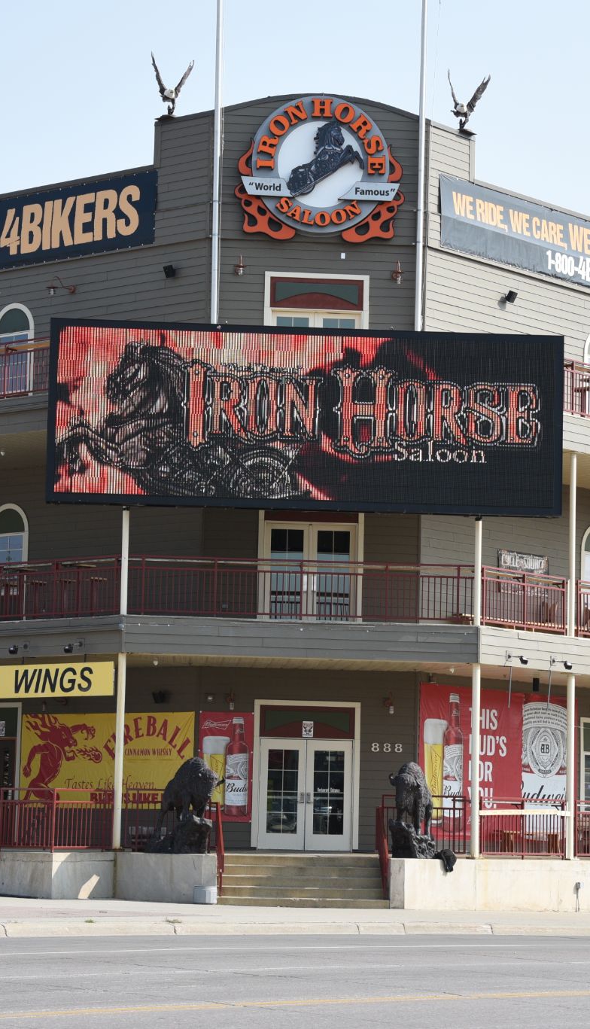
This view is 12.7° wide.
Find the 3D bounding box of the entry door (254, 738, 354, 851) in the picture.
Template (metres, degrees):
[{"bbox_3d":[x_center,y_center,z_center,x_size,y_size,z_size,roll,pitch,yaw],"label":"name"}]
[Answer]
[{"bbox_3d":[0.211,5.434,51.501,1.840,2.120,0.100,2,-7,-5],"label":"entry door"}]

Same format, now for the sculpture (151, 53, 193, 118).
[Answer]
[{"bbox_3d":[-2.491,-8.700,53.883,0.860,1.310,0.600,3,-7,-12],"label":"sculpture"}]

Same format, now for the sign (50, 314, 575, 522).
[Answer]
[{"bbox_3d":[0.243,-1.754,48.687,9.461,3.384,0.450,2,-7,-5],"label":"sign"}]

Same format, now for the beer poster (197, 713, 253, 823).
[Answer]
[{"bbox_3d":[-1.310,4.838,50.814,1.009,2.089,0.030,2,-7,-5],"label":"beer poster"}]

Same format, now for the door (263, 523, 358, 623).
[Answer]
[{"bbox_3d":[0.328,1.231,51.997,1.820,2.120,0.100,2,-7,-5],"label":"door"}]

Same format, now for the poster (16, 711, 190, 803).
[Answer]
[{"bbox_3d":[-3.697,4.847,52.158,4.513,1.863,0.030,-4,-9,37],"label":"poster"}]

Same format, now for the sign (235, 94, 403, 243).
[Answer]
[{"bbox_3d":[0.527,-6.795,52.339,3.285,2.921,0.280,2,-7,-5],"label":"sign"}]

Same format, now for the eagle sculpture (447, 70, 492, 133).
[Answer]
[{"bbox_3d":[3.527,-8.337,53.821,0.820,1.255,0.600,3,-8,-17],"label":"eagle sculpture"}]

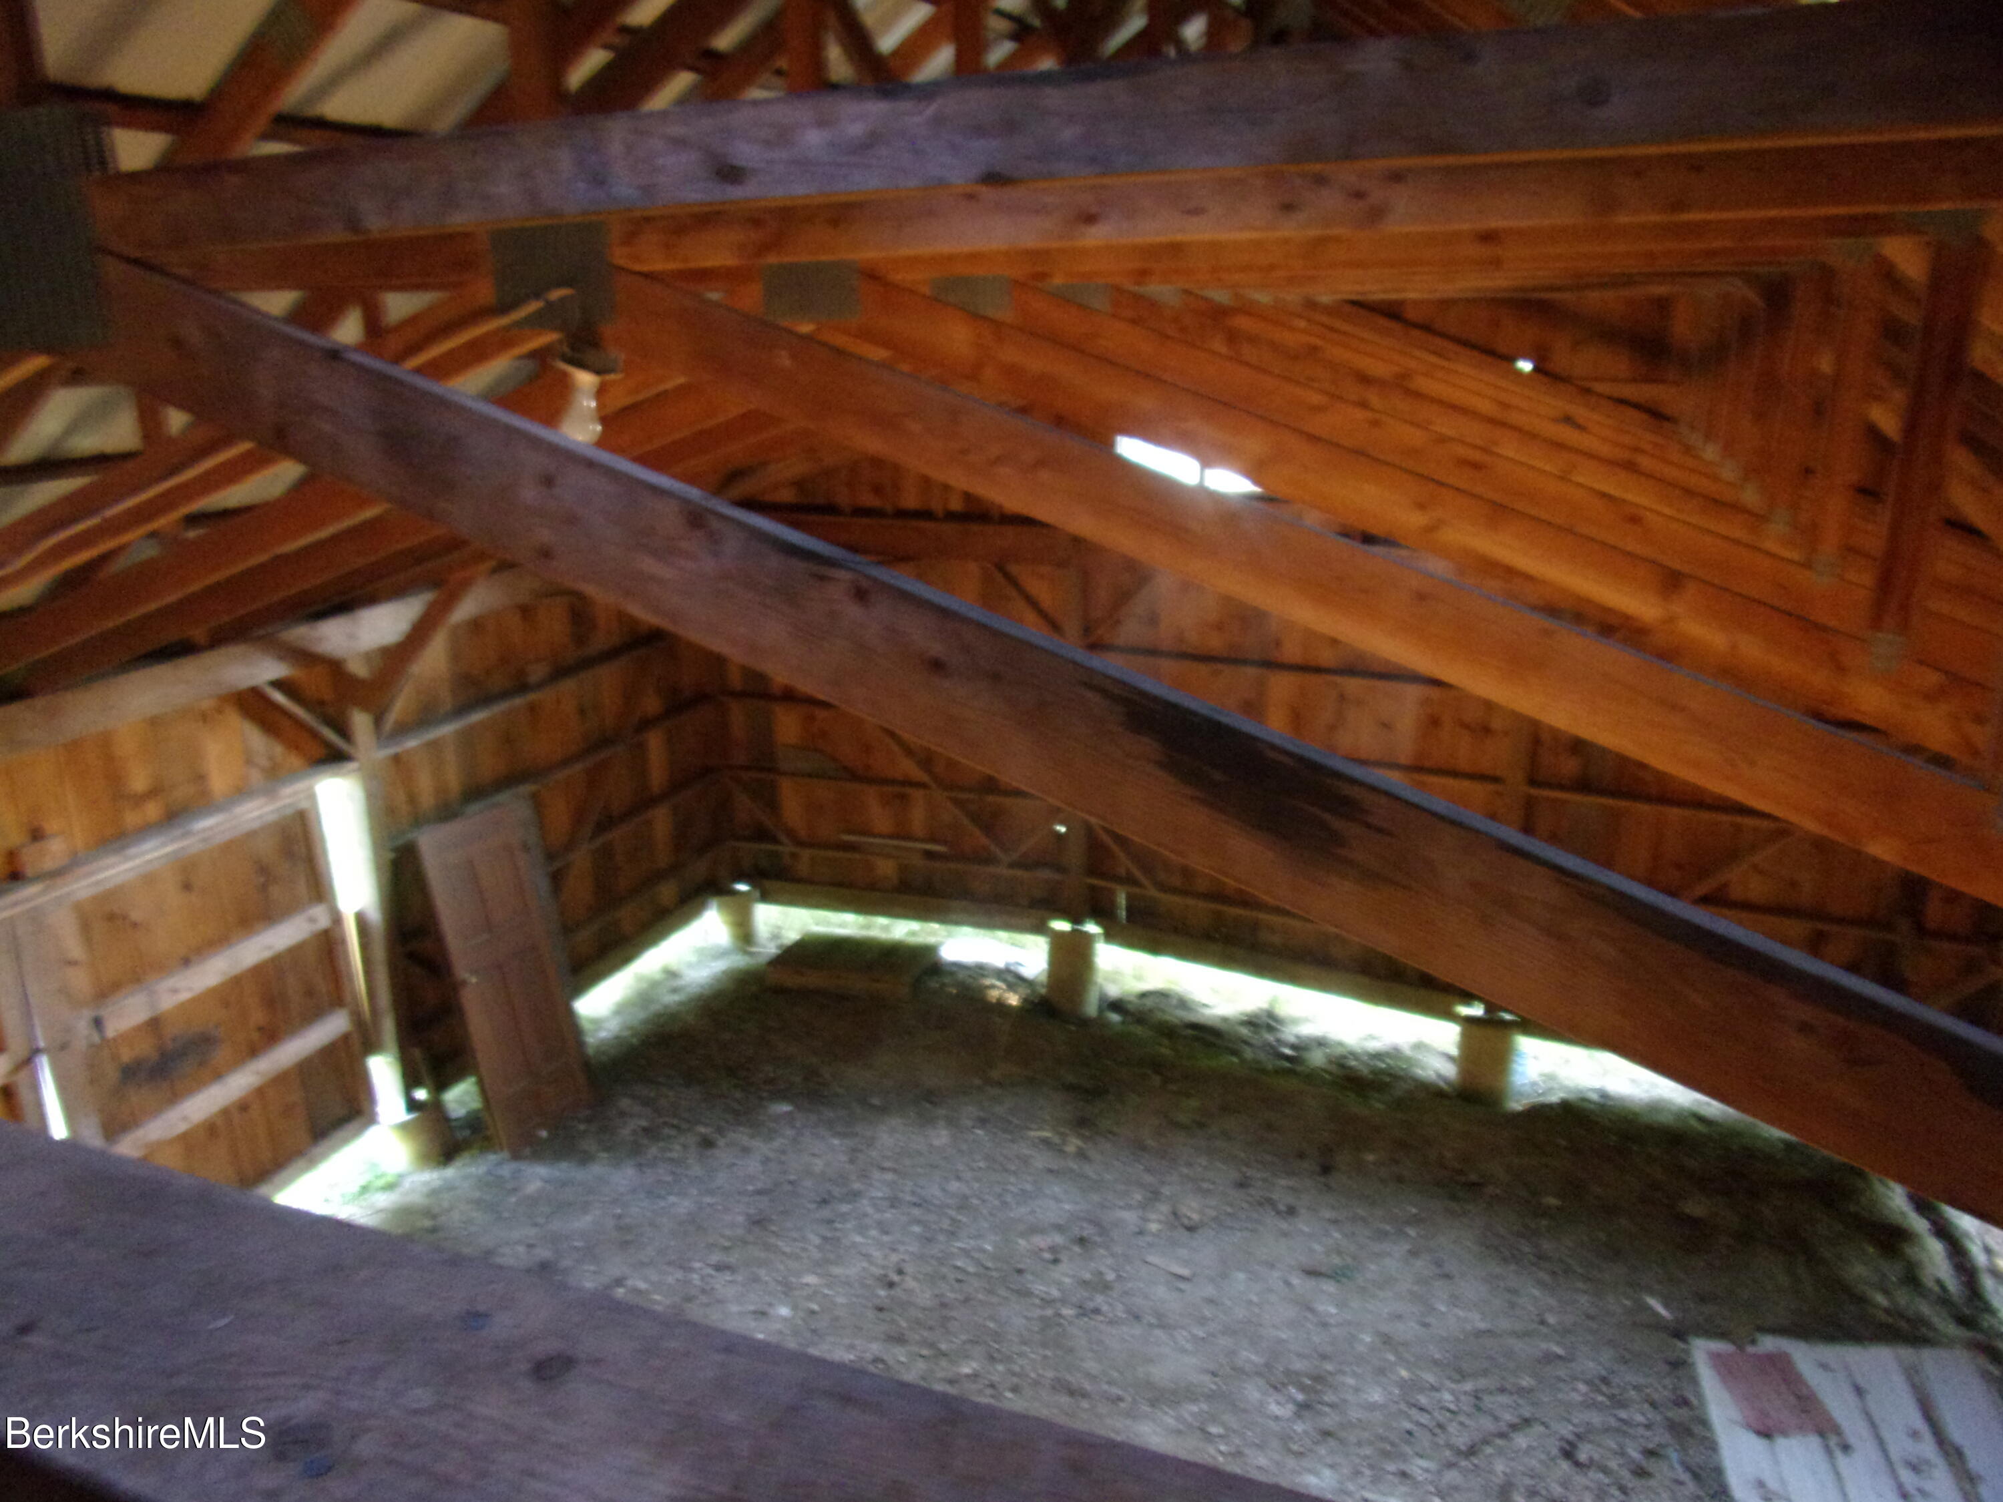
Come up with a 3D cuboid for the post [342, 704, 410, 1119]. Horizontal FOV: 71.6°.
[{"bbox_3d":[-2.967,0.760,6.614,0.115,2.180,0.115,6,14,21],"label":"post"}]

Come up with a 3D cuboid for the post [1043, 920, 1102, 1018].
[{"bbox_3d":[0.454,1.369,8.897,0.330,0.570,0.330,0,17,0],"label":"post"}]

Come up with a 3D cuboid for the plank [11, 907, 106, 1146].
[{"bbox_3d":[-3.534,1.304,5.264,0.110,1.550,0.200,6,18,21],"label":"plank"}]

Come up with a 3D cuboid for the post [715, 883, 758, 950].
[{"bbox_3d":[-1.838,1.151,9.686,0.310,0.353,0.310,0,17,0],"label":"post"}]

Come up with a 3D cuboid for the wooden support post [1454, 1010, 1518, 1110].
[{"bbox_3d":[2.752,1.739,7.942,0.320,0.475,0.320,6,18,21],"label":"wooden support post"}]

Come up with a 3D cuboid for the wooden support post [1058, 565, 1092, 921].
[{"bbox_3d":[0.452,-0.010,8.465,0.145,2.257,0.145,6,18,21],"label":"wooden support post"}]

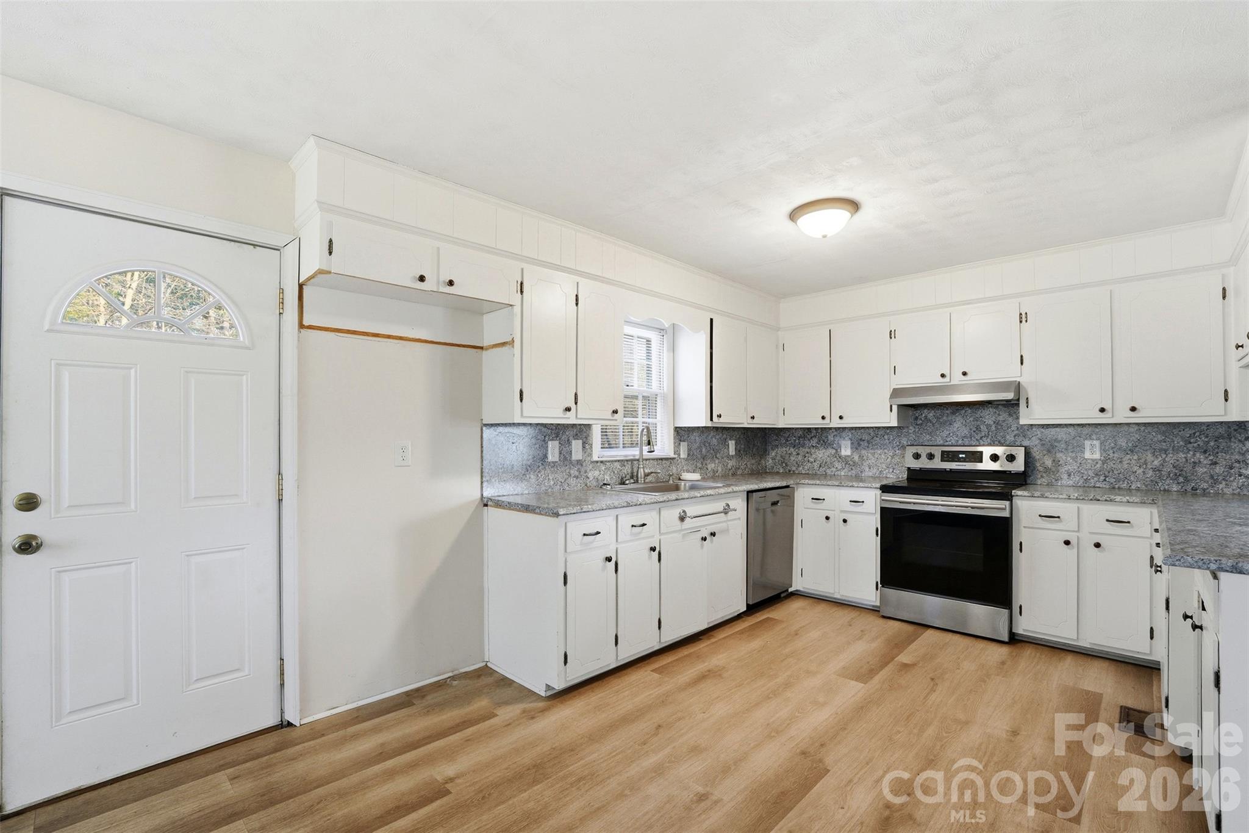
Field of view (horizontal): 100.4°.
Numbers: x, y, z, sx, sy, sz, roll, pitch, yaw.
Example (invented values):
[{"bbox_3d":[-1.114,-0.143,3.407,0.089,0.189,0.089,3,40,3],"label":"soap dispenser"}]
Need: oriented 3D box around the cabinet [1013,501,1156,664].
[{"bbox_3d":[2.813,0.929,3.172,0.635,0.862,0.650,-2,-3,45],"label":"cabinet"}]

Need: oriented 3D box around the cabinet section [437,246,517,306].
[{"bbox_3d":[-0.819,-0.669,2.653,0.430,0.214,0.343,1,-2,-44],"label":"cabinet section"}]

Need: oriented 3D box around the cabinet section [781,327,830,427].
[{"bbox_3d":[1.628,-0.323,4.501,0.429,0.823,0.343,-1,-2,43],"label":"cabinet section"}]

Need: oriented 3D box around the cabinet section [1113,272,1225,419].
[{"bbox_3d":[3.161,-0.369,3.047,0.435,0.821,0.343,-1,-2,43],"label":"cabinet section"}]

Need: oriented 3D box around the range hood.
[{"bbox_3d":[2.427,-0.167,3.816,0.764,0.140,0.455,-2,-3,45],"label":"range hood"}]

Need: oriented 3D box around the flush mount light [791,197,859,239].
[{"bbox_3d":[1.046,-1.034,2.736,0.335,0.134,0.335,0,-2,0],"label":"flush mount light"}]

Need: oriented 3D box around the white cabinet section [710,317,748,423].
[{"bbox_3d":[0.689,-0.335,4.101,0.476,0.821,0.343,1,-2,-44],"label":"white cabinet section"}]

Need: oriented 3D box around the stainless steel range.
[{"bbox_3d":[2.303,0.808,3.654,0.756,1.180,0.725,-2,-3,45],"label":"stainless steel range"}]

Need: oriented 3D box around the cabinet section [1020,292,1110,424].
[{"bbox_3d":[2.842,-0.357,3.349,0.445,0.821,0.343,-1,-2,43],"label":"cabinet section"}]

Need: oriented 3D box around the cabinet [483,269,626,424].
[{"bbox_3d":[-0.398,-0.374,3.145,0.326,0.841,0.815,-2,-3,45],"label":"cabinet"}]

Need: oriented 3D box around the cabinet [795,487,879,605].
[{"bbox_3d":[1.825,0.966,4.158,0.633,0.862,0.650,-2,-3,45],"label":"cabinet"}]

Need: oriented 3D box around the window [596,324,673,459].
[{"bbox_3d":[0.074,-0.220,3.872,0.100,1.080,0.858,-2,-3,45],"label":"window"}]

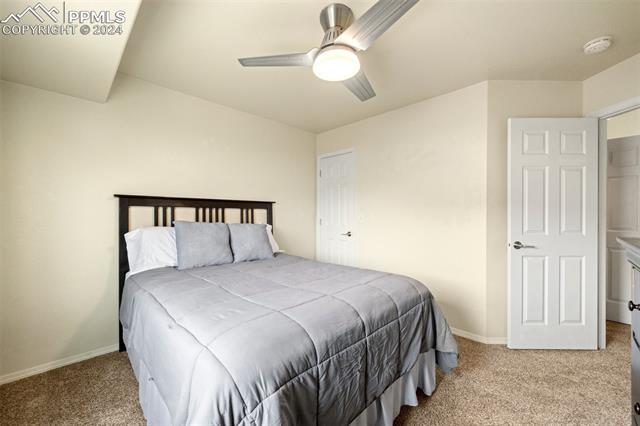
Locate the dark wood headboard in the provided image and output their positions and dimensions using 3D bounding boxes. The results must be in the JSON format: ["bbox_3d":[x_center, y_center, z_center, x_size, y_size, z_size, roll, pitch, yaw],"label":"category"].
[{"bbox_3d":[-1.190,0.526,2.703,1.617,1.350,0.077,0,0,-45],"label":"dark wood headboard"}]

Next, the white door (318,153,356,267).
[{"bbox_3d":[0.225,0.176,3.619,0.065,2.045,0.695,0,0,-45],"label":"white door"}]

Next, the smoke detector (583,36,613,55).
[{"bbox_3d":[1.989,-1.195,1.785,0.137,0.045,0.137,0,0,-45],"label":"smoke detector"}]

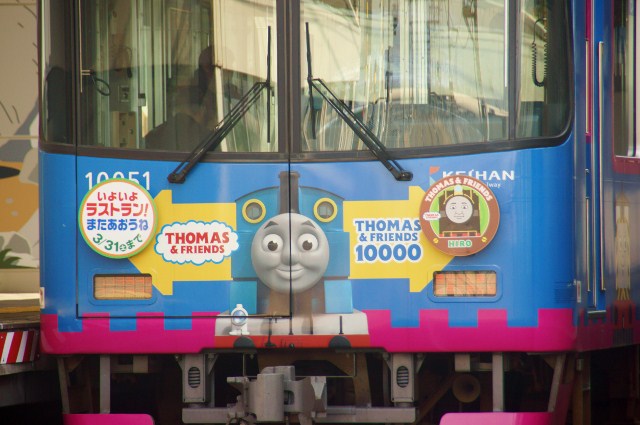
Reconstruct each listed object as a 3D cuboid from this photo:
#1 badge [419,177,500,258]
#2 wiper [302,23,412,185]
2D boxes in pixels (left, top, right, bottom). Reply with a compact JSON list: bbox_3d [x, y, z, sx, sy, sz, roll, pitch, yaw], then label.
[{"bbox_3d":[0.682,0.019,26.000,0.395,0.395,0.030,0,0,9],"label":"badge"},{"bbox_3d":[0.194,-0.538,26.000,0.510,0.775,0.120,0,0,11],"label":"wiper"}]

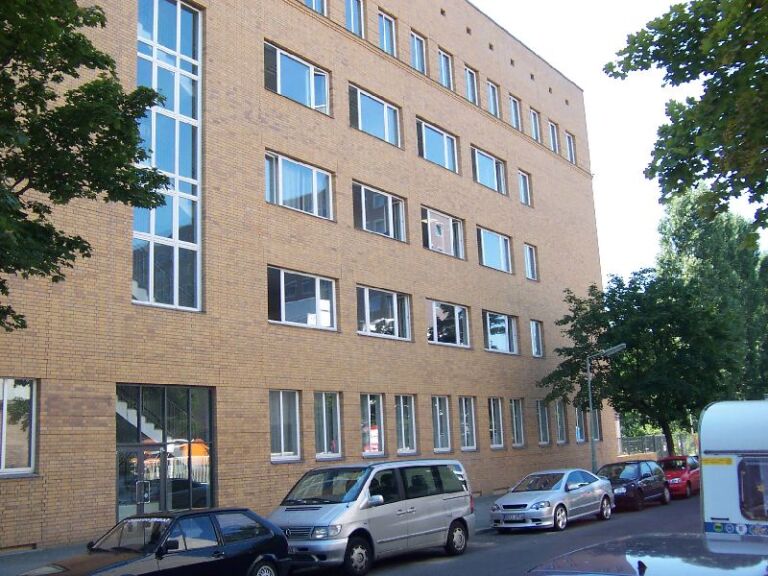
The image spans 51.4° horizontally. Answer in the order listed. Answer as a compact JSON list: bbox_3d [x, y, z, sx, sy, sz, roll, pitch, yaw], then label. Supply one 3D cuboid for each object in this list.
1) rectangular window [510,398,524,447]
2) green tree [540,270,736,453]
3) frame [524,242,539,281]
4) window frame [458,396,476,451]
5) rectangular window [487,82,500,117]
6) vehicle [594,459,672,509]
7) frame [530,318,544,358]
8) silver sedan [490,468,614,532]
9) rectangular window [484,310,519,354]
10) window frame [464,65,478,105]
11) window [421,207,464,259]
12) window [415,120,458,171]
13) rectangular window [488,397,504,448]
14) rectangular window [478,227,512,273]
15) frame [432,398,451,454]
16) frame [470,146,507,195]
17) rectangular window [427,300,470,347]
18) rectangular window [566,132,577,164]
[{"bbox_3d":[5.665,5.842,34.588,0.170,2.050,1.220,-10,-13,36],"label":"rectangular window"},{"bbox_3d":[10.958,3.793,33.382,8.200,9.024,8.200,-10,-13,36],"label":"green tree"},{"bbox_3d":[6.874,-1.197,37.920,0.170,1.720,1.180,-10,-13,36],"label":"frame"},{"bbox_3d":[3.285,5.384,31.752,0.150,2.070,1.300,-11,-14,36],"label":"window frame"},{"bbox_3d":[5.176,-8.911,37.915,0.150,1.680,1.150,-11,-14,36],"label":"rectangular window"},{"bbox_3d":[7.754,6.250,25.445,1.680,1.430,3.850,-10,-14,36],"label":"vehicle"},{"bbox_3d":[7.212,2.442,37.788,0.150,1.750,1.240,-11,-14,36],"label":"frame"},{"bbox_3d":[4.330,5.326,20.381,1.760,1.400,4.250,-10,-14,36],"label":"silver sedan"},{"bbox_3d":[4.964,1.968,34.565,0.170,1.720,3.150,-10,-13,36],"label":"rectangular window"},{"bbox_3d":[3.809,-8.948,35.613,0.170,1.640,1.080,-10,-13,36],"label":"window frame"},{"bbox_3d":[2.403,-2.180,32.477,0.150,1.750,3.230,-11,-14,36],"label":"window"},{"bbox_3d":[2.124,-5.702,32.542,0.170,1.700,3.150,-10,-13,36],"label":"window"},{"bbox_3d":[4.658,5.671,33.530,0.150,2.070,1.300,-11,-14,36],"label":"rectangular window"},{"bbox_3d":[4.955,-1.647,35.781,0.150,1.750,3.230,-11,-14,36],"label":"rectangular window"},{"bbox_3d":[2.023,5.091,29.815,0.170,2.050,1.220,-10,-13,36],"label":"frame"},{"bbox_3d":[4.798,-5.293,36.491,0.150,1.750,3.230,-11,-14,36],"label":"frame"},{"bbox_3d":[2.561,1.470,31.766,0.150,1.750,3.230,-11,-14,36],"label":"rectangular window"},{"bbox_3d":[10.196,-7.631,43.983,0.170,1.640,1.080,-10,-13,36],"label":"rectangular window"}]

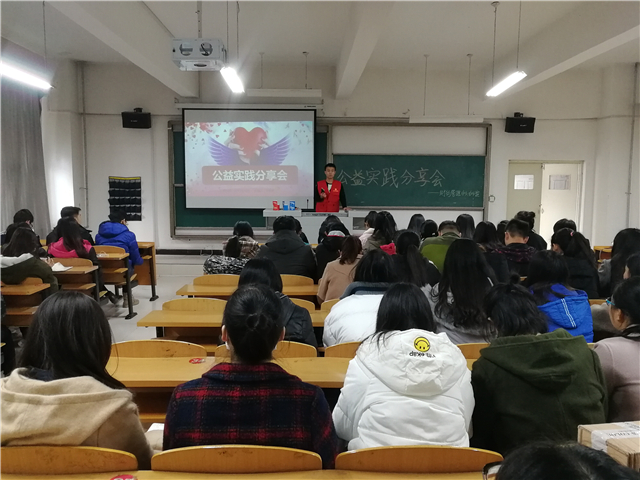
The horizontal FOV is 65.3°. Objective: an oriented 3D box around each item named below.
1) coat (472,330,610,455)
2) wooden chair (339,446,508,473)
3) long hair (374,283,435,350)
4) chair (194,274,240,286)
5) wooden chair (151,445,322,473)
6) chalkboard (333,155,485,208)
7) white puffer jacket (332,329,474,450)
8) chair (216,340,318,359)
[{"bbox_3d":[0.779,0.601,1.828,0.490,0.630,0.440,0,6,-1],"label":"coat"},{"bbox_3d":[0.271,0.965,1.633,0.470,0.830,0.460,0,6,-1],"label":"wooden chair"},{"bbox_3d":[0.298,0.269,1.753,0.210,0.260,0.230,0,6,-1],"label":"long hair"},{"bbox_3d":[-0.811,0.652,4.344,0.480,0.820,0.460,0,6,-1],"label":"chair"},{"bbox_3d":[-0.245,0.971,1.692,0.480,0.827,0.500,0,6,-1],"label":"wooden chair"},{"bbox_3d":[1.738,-1.142,9.749,3.000,1.050,0.050,0,6,-1],"label":"chalkboard"},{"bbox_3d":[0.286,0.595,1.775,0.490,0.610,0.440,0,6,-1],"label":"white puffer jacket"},{"bbox_3d":[-0.257,0.865,2.558,0.470,0.830,0.460,0,6,-1],"label":"chair"}]

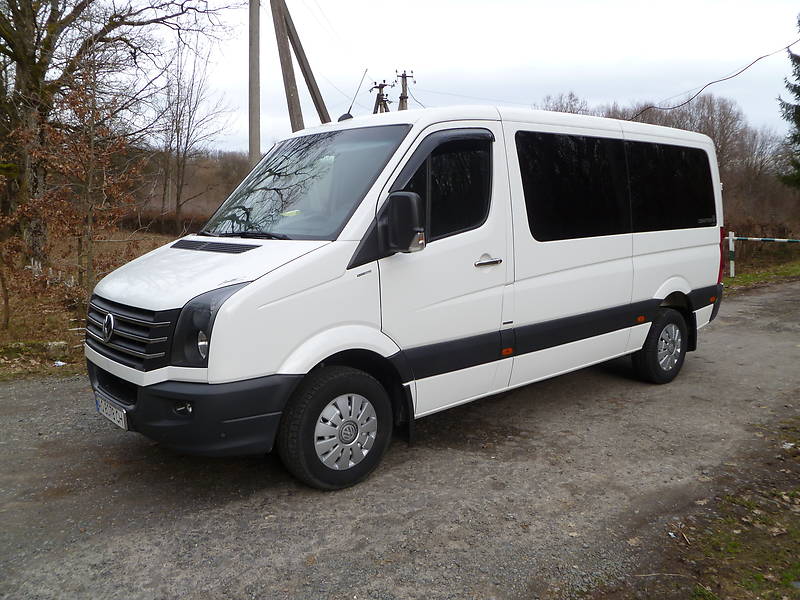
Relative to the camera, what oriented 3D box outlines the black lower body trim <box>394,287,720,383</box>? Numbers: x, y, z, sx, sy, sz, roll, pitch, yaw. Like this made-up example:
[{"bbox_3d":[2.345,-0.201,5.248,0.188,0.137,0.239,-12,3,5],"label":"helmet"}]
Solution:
[{"bbox_3d":[1.598,0.180,5.151,4.350,0.215,0.070,-8,11,-40],"label":"black lower body trim"}]

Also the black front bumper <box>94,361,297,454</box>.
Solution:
[{"bbox_3d":[-1.407,0.540,3.900,0.740,0.430,1.940,-8,11,-40],"label":"black front bumper"}]

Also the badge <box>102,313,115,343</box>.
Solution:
[{"bbox_3d":[-1.647,0.160,3.645,0.030,0.160,0.160,5,2,-41],"label":"badge"}]

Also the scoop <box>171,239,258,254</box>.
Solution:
[{"bbox_3d":[-1.166,-0.337,3.998,0.150,0.060,1.050,-32,25,-34],"label":"scoop"}]

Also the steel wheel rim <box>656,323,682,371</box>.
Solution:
[{"bbox_3d":[2.477,0.434,6.000,0.430,0.430,0.120,-8,11,-40],"label":"steel wheel rim"}]

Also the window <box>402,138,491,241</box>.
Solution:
[{"bbox_3d":[0.271,-0.684,3.986,0.950,0.650,0.070,-8,3,-40],"label":"window"}]

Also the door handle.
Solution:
[{"bbox_3d":[0.567,-0.244,4.190,0.250,0.045,0.055,-8,11,-40],"label":"door handle"}]

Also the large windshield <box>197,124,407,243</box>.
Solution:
[{"bbox_3d":[-0.710,-0.803,4.333,1.740,0.950,0.160,8,-31,49],"label":"large windshield"}]

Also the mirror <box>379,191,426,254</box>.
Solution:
[{"bbox_3d":[0.000,-0.418,3.547,0.180,0.335,0.250,-8,11,-40],"label":"mirror"}]

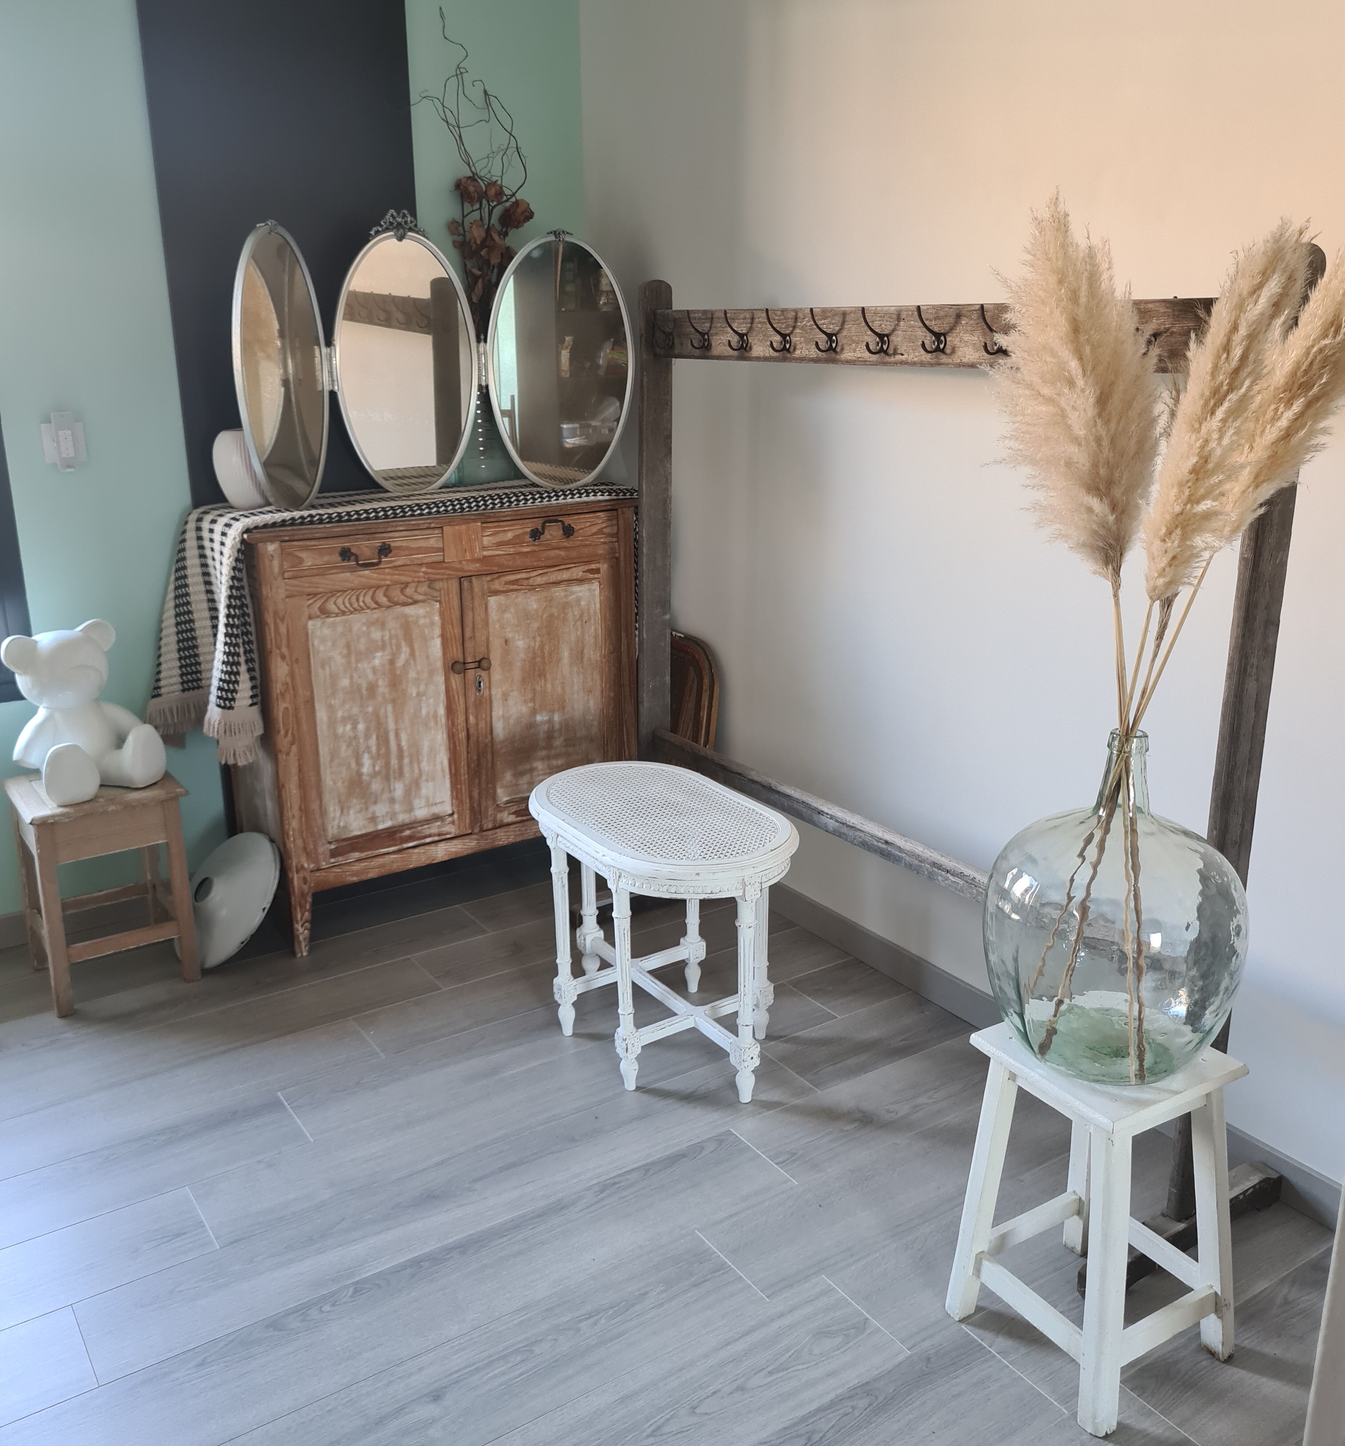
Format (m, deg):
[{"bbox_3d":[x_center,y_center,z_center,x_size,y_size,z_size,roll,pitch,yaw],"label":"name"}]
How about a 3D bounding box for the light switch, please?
[{"bbox_3d":[-1.288,-0.594,2.858,0.083,0.125,0.027,-11,20,-32],"label":"light switch"}]

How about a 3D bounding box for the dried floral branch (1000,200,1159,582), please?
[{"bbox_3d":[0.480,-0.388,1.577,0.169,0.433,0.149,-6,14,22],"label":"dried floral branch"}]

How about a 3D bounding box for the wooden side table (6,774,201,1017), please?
[{"bbox_3d":[-1.202,0.338,2.875,0.299,0.425,0.300,-11,20,-32],"label":"wooden side table"}]

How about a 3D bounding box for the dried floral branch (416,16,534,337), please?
[{"bbox_3d":[-0.448,-1.252,3.117,0.280,0.706,0.184,-11,20,-32],"label":"dried floral branch"}]

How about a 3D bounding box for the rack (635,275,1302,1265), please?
[{"bbox_3d":[0.348,-0.073,2.459,0.430,1.431,1.587,-11,20,-32],"label":"rack"}]

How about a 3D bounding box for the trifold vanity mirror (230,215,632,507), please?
[{"bbox_3d":[-0.540,-0.815,3.011,0.953,0.621,0.239,-11,20,-32],"label":"trifold vanity mirror"}]

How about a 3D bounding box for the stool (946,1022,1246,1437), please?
[{"bbox_3d":[0.599,0.662,1.889,0.286,0.457,0.290,-11,20,-31],"label":"stool"}]

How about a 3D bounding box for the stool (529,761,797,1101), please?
[{"bbox_3d":[-0.020,0.388,2.592,0.392,0.475,0.601,-11,20,-32],"label":"stool"}]

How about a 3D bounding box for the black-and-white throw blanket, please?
[{"bbox_3d":[-0.616,-0.247,3.137,1.123,0.562,0.430,-11,20,-32],"label":"black-and-white throw blanket"}]

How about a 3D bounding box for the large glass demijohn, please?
[{"bbox_3d":[0.558,0.219,1.694,0.321,0.427,0.321,0,17,0],"label":"large glass demijohn"}]

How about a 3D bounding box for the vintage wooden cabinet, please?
[{"bbox_3d":[-0.560,-0.055,3.238,0.966,0.954,0.409,-11,20,-32],"label":"vintage wooden cabinet"}]

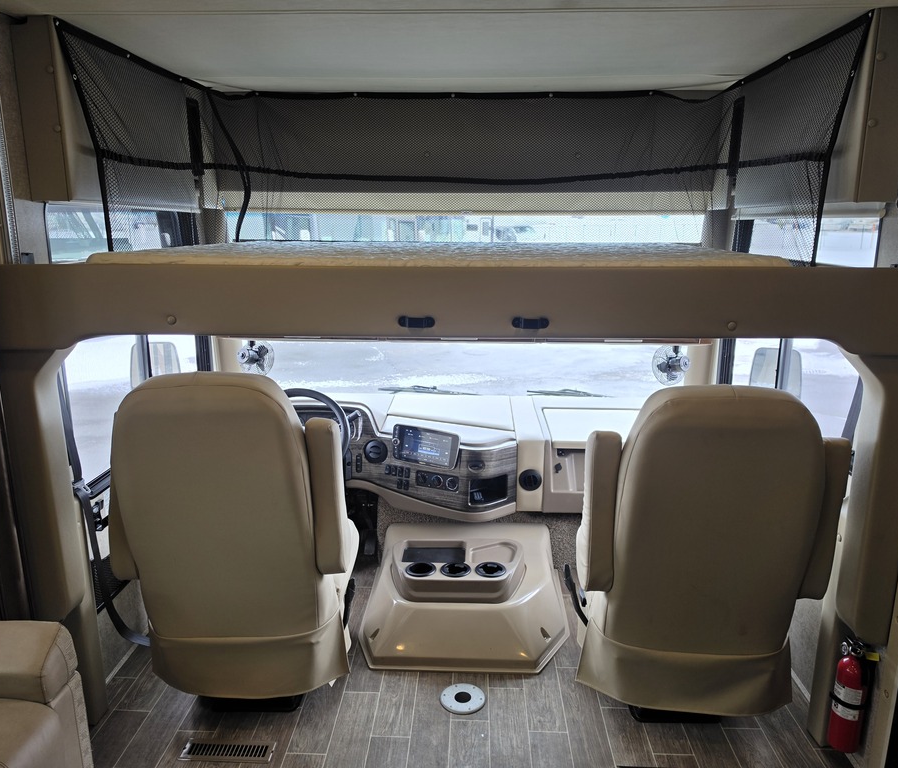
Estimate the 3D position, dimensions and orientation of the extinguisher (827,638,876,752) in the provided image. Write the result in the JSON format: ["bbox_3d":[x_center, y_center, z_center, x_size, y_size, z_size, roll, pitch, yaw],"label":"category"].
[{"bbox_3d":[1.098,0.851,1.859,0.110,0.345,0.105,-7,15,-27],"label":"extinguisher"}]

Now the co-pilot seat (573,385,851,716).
[{"bbox_3d":[0.754,0.479,2.191,0.710,1.140,0.760,1,13,5],"label":"co-pilot seat"}]

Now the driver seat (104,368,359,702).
[{"bbox_3d":[-0.635,0.454,2.251,0.710,1.150,0.760,0,13,0],"label":"driver seat"}]

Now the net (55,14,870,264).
[{"bbox_3d":[0.037,-0.782,2.354,2.120,0.620,1.070,1,13,2],"label":"net"}]

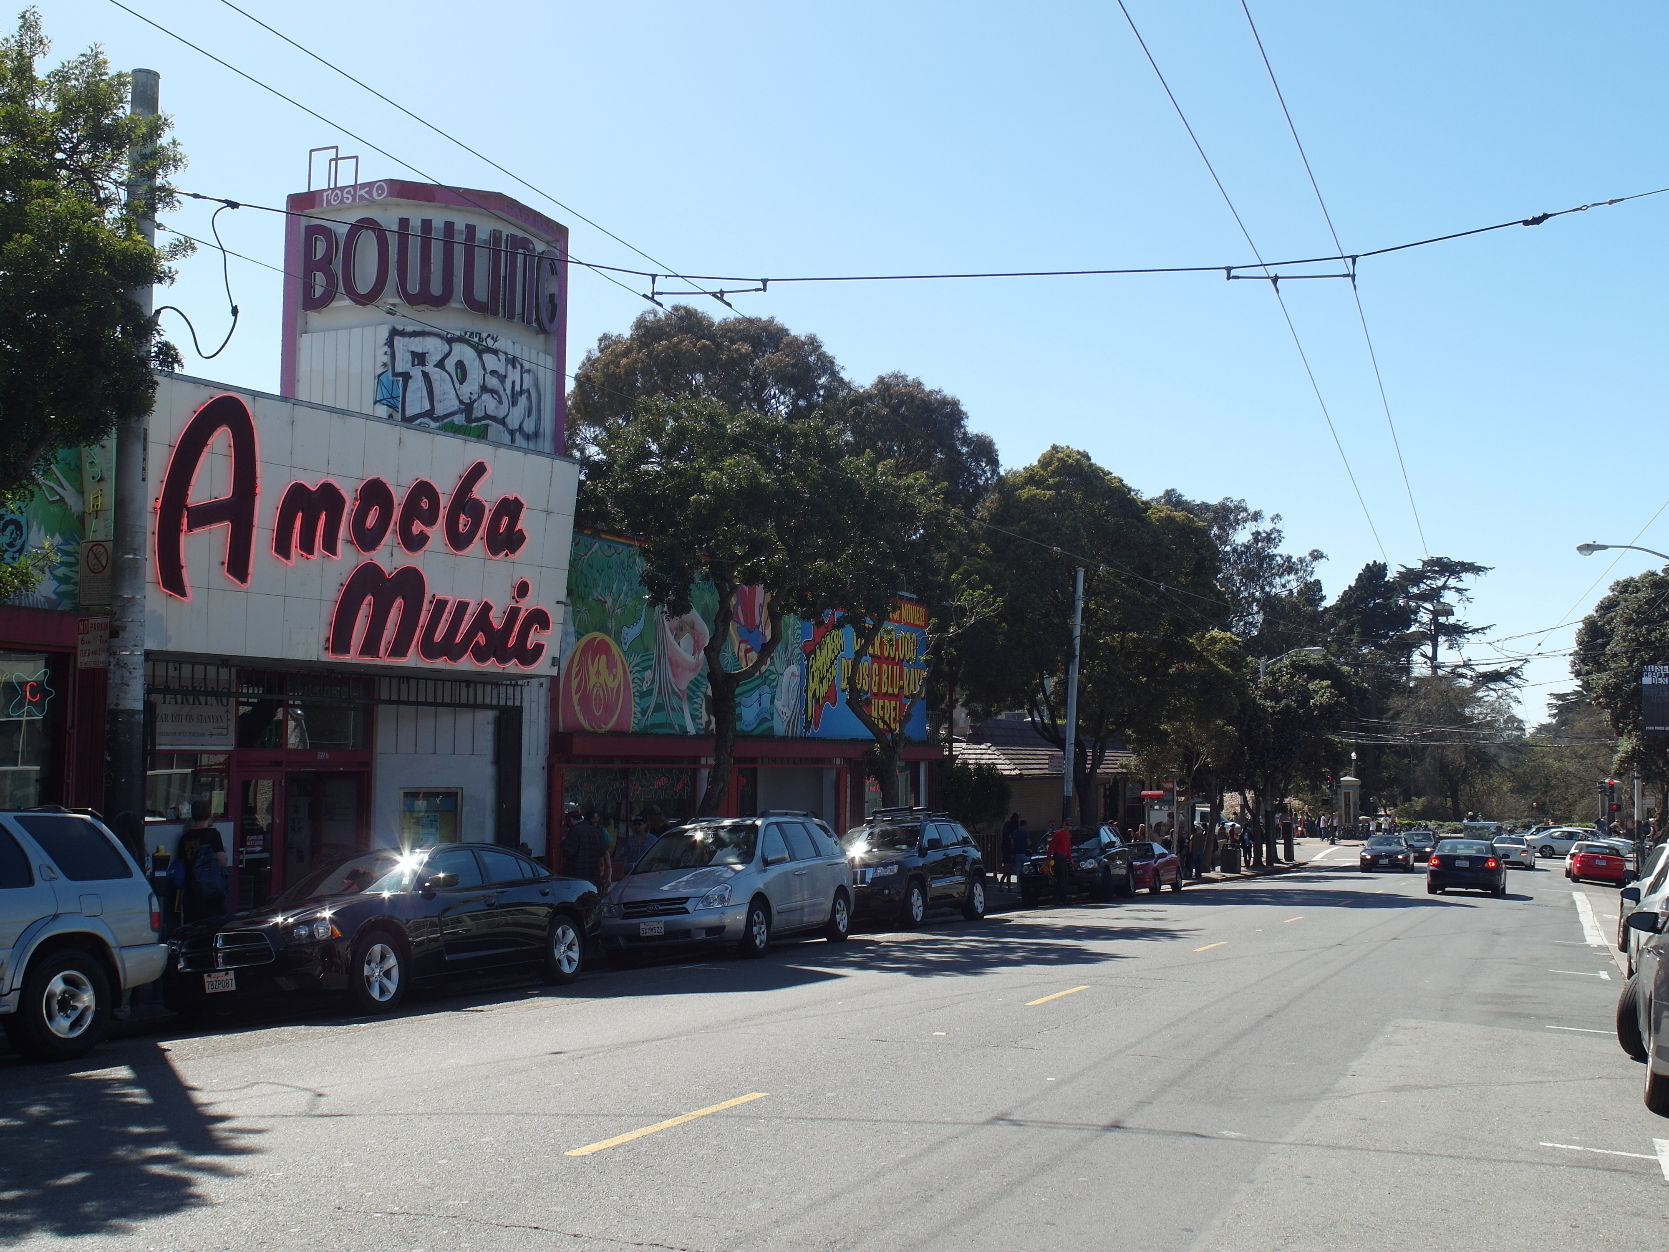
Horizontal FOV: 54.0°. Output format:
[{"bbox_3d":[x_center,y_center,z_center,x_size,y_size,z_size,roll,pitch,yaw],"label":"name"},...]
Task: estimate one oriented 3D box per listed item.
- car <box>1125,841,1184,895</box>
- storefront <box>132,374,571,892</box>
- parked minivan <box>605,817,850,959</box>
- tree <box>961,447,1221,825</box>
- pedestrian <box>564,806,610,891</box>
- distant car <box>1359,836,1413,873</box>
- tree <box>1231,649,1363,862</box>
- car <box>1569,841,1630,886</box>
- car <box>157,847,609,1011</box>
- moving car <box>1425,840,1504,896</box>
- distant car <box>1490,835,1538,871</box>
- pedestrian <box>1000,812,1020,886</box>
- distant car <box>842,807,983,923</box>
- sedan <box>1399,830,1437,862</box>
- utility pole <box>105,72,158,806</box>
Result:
[{"bbox_3d":[8.231,6.507,44.299,1.730,1.330,4.400,-1,-7,24],"label":"car"},{"bbox_3d":[-7.111,0.720,23.524,2.000,6.950,7.800,-3,-6,31],"label":"storefront"},{"bbox_3d":[-1.248,3.324,21.606,1.950,1.780,4.920,-2,-7,20],"label":"parked minivan"},{"bbox_3d":[7.378,1.159,47.550,7.600,12.790,7.600,-2,-5,24],"label":"tree"},{"bbox_3d":[-3.393,3.340,22.373,0.550,1.700,0.420,2,-5,-21],"label":"pedestrian"},{"bbox_3d":[22.704,9.337,67.278,1.810,1.430,4.600,-1,-7,24],"label":"distant car"},{"bbox_3d":[20.326,5.745,72.409,5.800,9.510,5.800,-2,-5,24],"label":"tree"},{"bbox_3d":[27.042,8.405,58.126,1.780,1.400,4.500,-2,-7,24],"label":"car"},{"bbox_3d":[-4.263,2.897,16.425,1.900,1.480,5.070,-1,-7,23],"label":"car"},{"bbox_3d":[16.626,6.334,43.028,1.760,1.420,4.420,-1,-7,24],"label":"moving car"},{"bbox_3d":[29.919,9.955,72.173,1.800,1.430,4.600,-2,-7,24],"label":"distant car"},{"bbox_3d":[4.220,5.402,39.451,0.360,1.850,0.500,4,-6,-37],"label":"pedestrian"},{"bbox_3d":[1.045,4.014,27.423,1.930,1.790,4.800,-2,-7,23],"label":"distant car"},{"bbox_3d":[30.641,11.482,85.637,1.800,1.580,4.500,-2,-7,24],"label":"sedan"},{"bbox_3d":[-6.611,-1.041,15.470,0.330,8.670,0.330,-3,-5,24],"label":"utility pole"}]

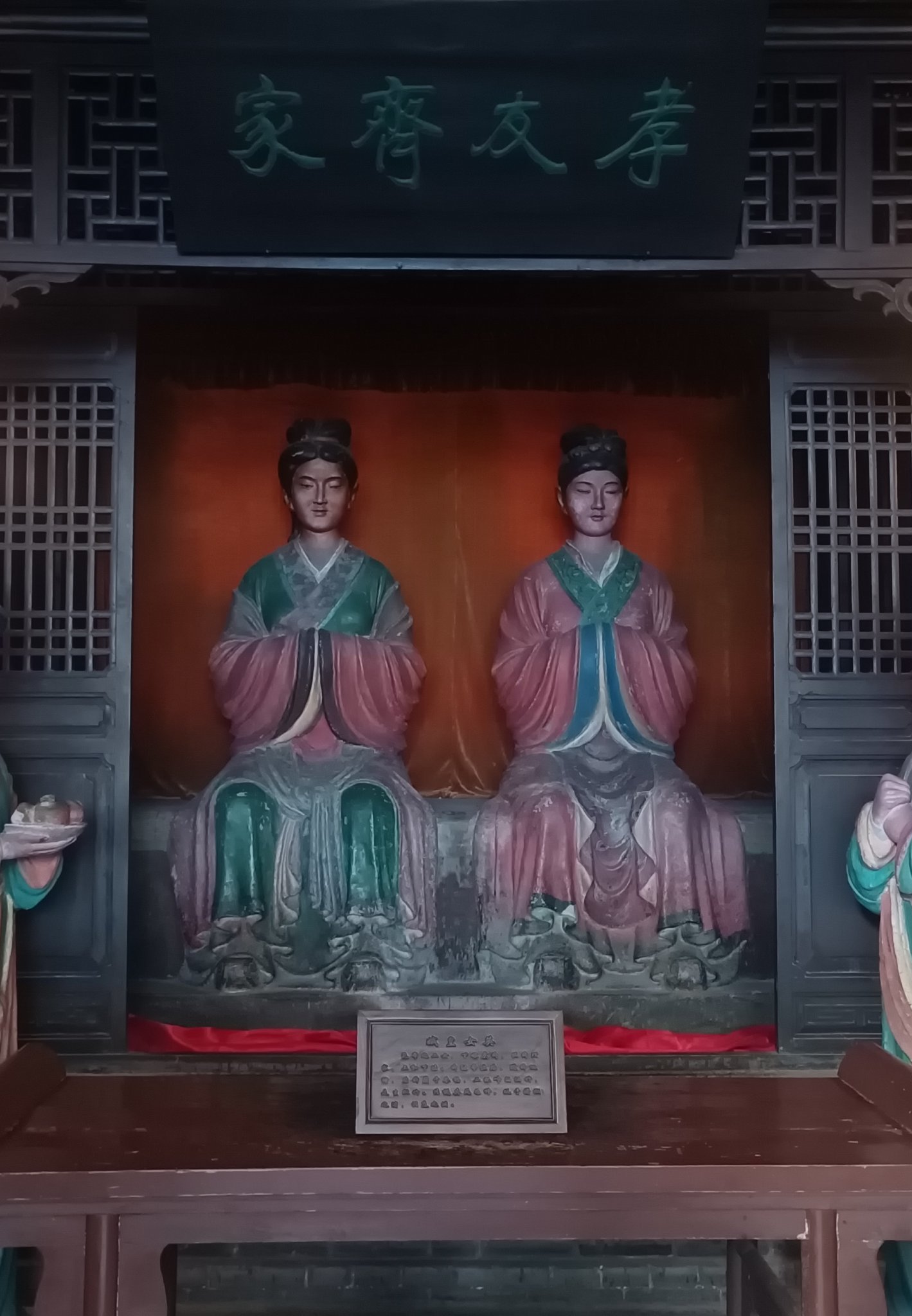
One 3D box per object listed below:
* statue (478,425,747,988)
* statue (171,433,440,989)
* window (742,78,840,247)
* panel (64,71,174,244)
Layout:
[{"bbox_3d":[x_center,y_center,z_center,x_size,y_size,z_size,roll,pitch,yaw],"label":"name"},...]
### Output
[{"bbox_3d":[0.610,0.151,5.631,1.060,2.250,0.840,0,-3,-1],"label":"statue"},{"bbox_3d":[-0.595,0.141,5.612,1.040,2.280,0.840,0,-3,-1],"label":"statue"},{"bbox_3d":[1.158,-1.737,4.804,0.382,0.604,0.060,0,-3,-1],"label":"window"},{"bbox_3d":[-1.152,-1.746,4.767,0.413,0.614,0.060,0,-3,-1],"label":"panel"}]

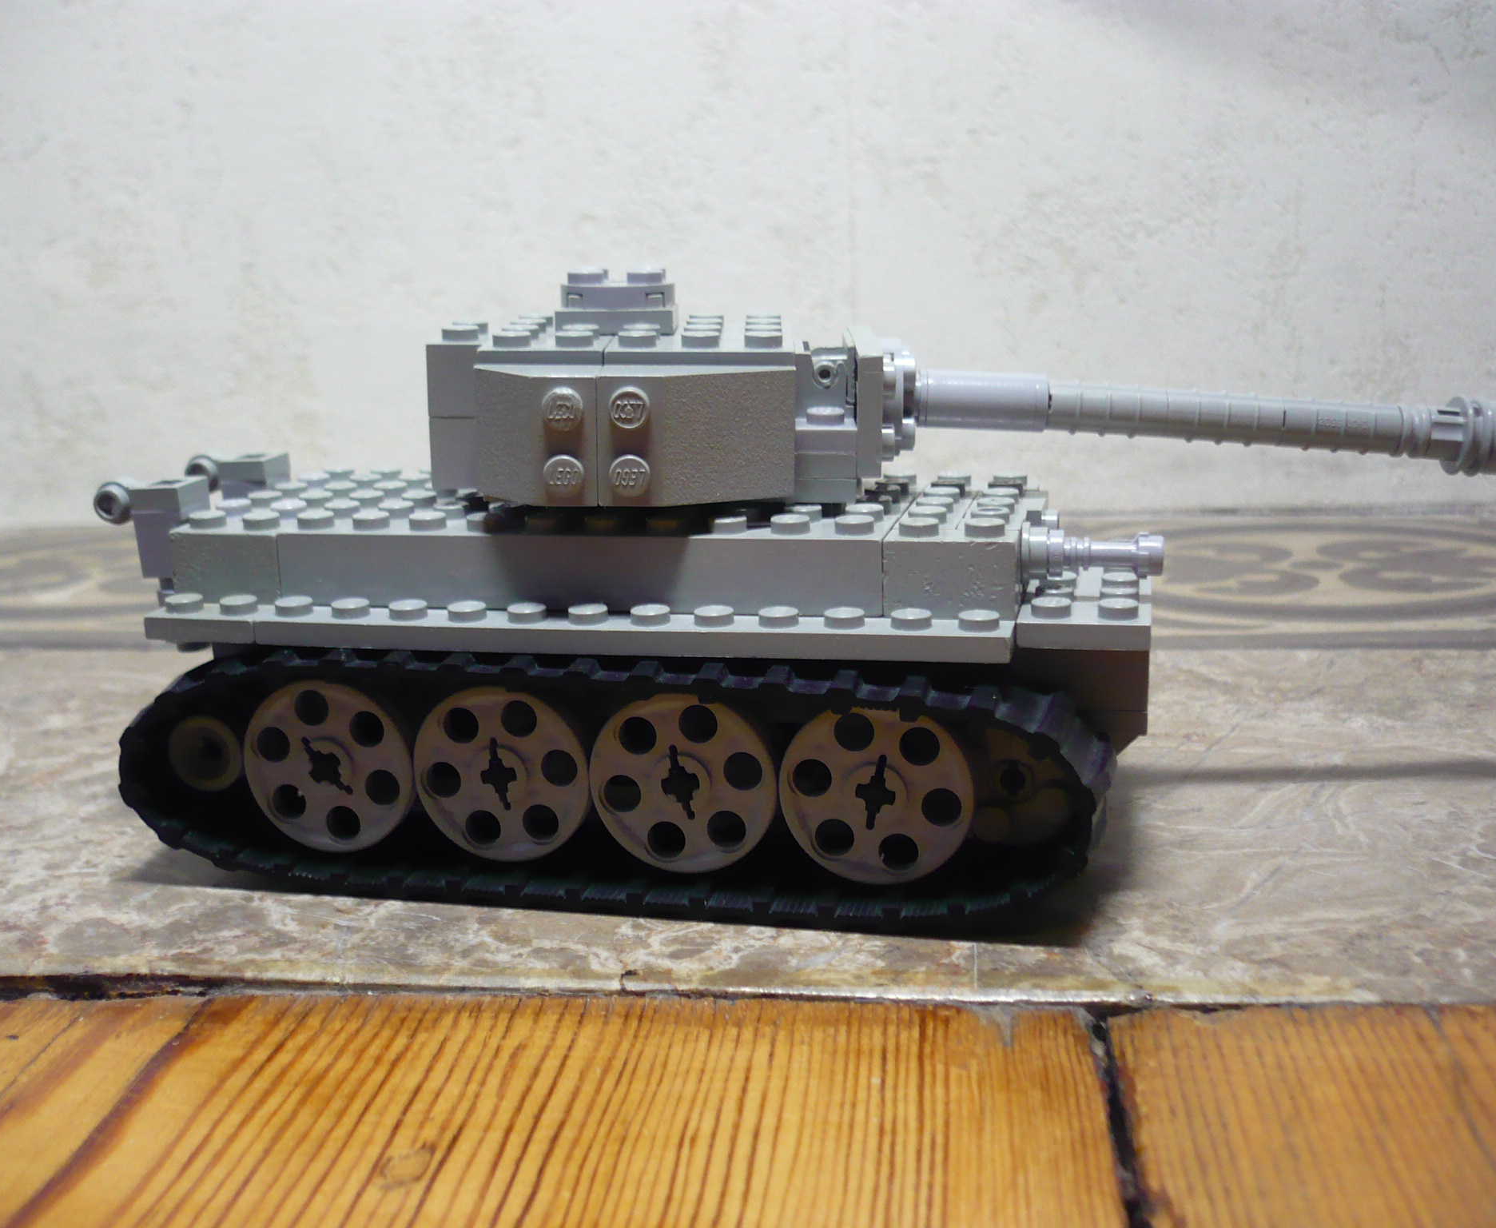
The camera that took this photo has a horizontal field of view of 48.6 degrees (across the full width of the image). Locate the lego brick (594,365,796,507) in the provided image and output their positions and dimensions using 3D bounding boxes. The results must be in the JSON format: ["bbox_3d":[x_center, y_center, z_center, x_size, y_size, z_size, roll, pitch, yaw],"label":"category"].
[{"bbox_3d":[-0.006,-0.022,0.204,0.024,0.016,0.011,0,15,0],"label":"lego brick"}]

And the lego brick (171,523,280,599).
[{"bbox_3d":[-0.069,-0.007,0.223,0.016,0.011,0.008,1,14,13],"label":"lego brick"}]

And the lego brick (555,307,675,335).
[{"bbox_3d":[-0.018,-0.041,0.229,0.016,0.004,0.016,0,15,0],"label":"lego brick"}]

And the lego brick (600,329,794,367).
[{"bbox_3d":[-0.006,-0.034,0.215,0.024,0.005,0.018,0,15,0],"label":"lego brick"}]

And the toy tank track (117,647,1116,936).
[{"bbox_3d":[-0.019,0.019,0.215,0.131,0.033,0.016,1,14,13],"label":"toy tank track"}]

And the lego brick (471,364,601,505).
[{"bbox_3d":[-0.026,-0.022,0.204,0.016,0.016,0.011,0,15,0],"label":"lego brick"}]

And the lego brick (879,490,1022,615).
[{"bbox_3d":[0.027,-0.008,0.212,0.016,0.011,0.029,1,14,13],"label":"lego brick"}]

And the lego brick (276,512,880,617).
[{"bbox_3d":[-0.022,-0.007,0.213,0.080,0.011,0.008,1,14,13],"label":"lego brick"}]

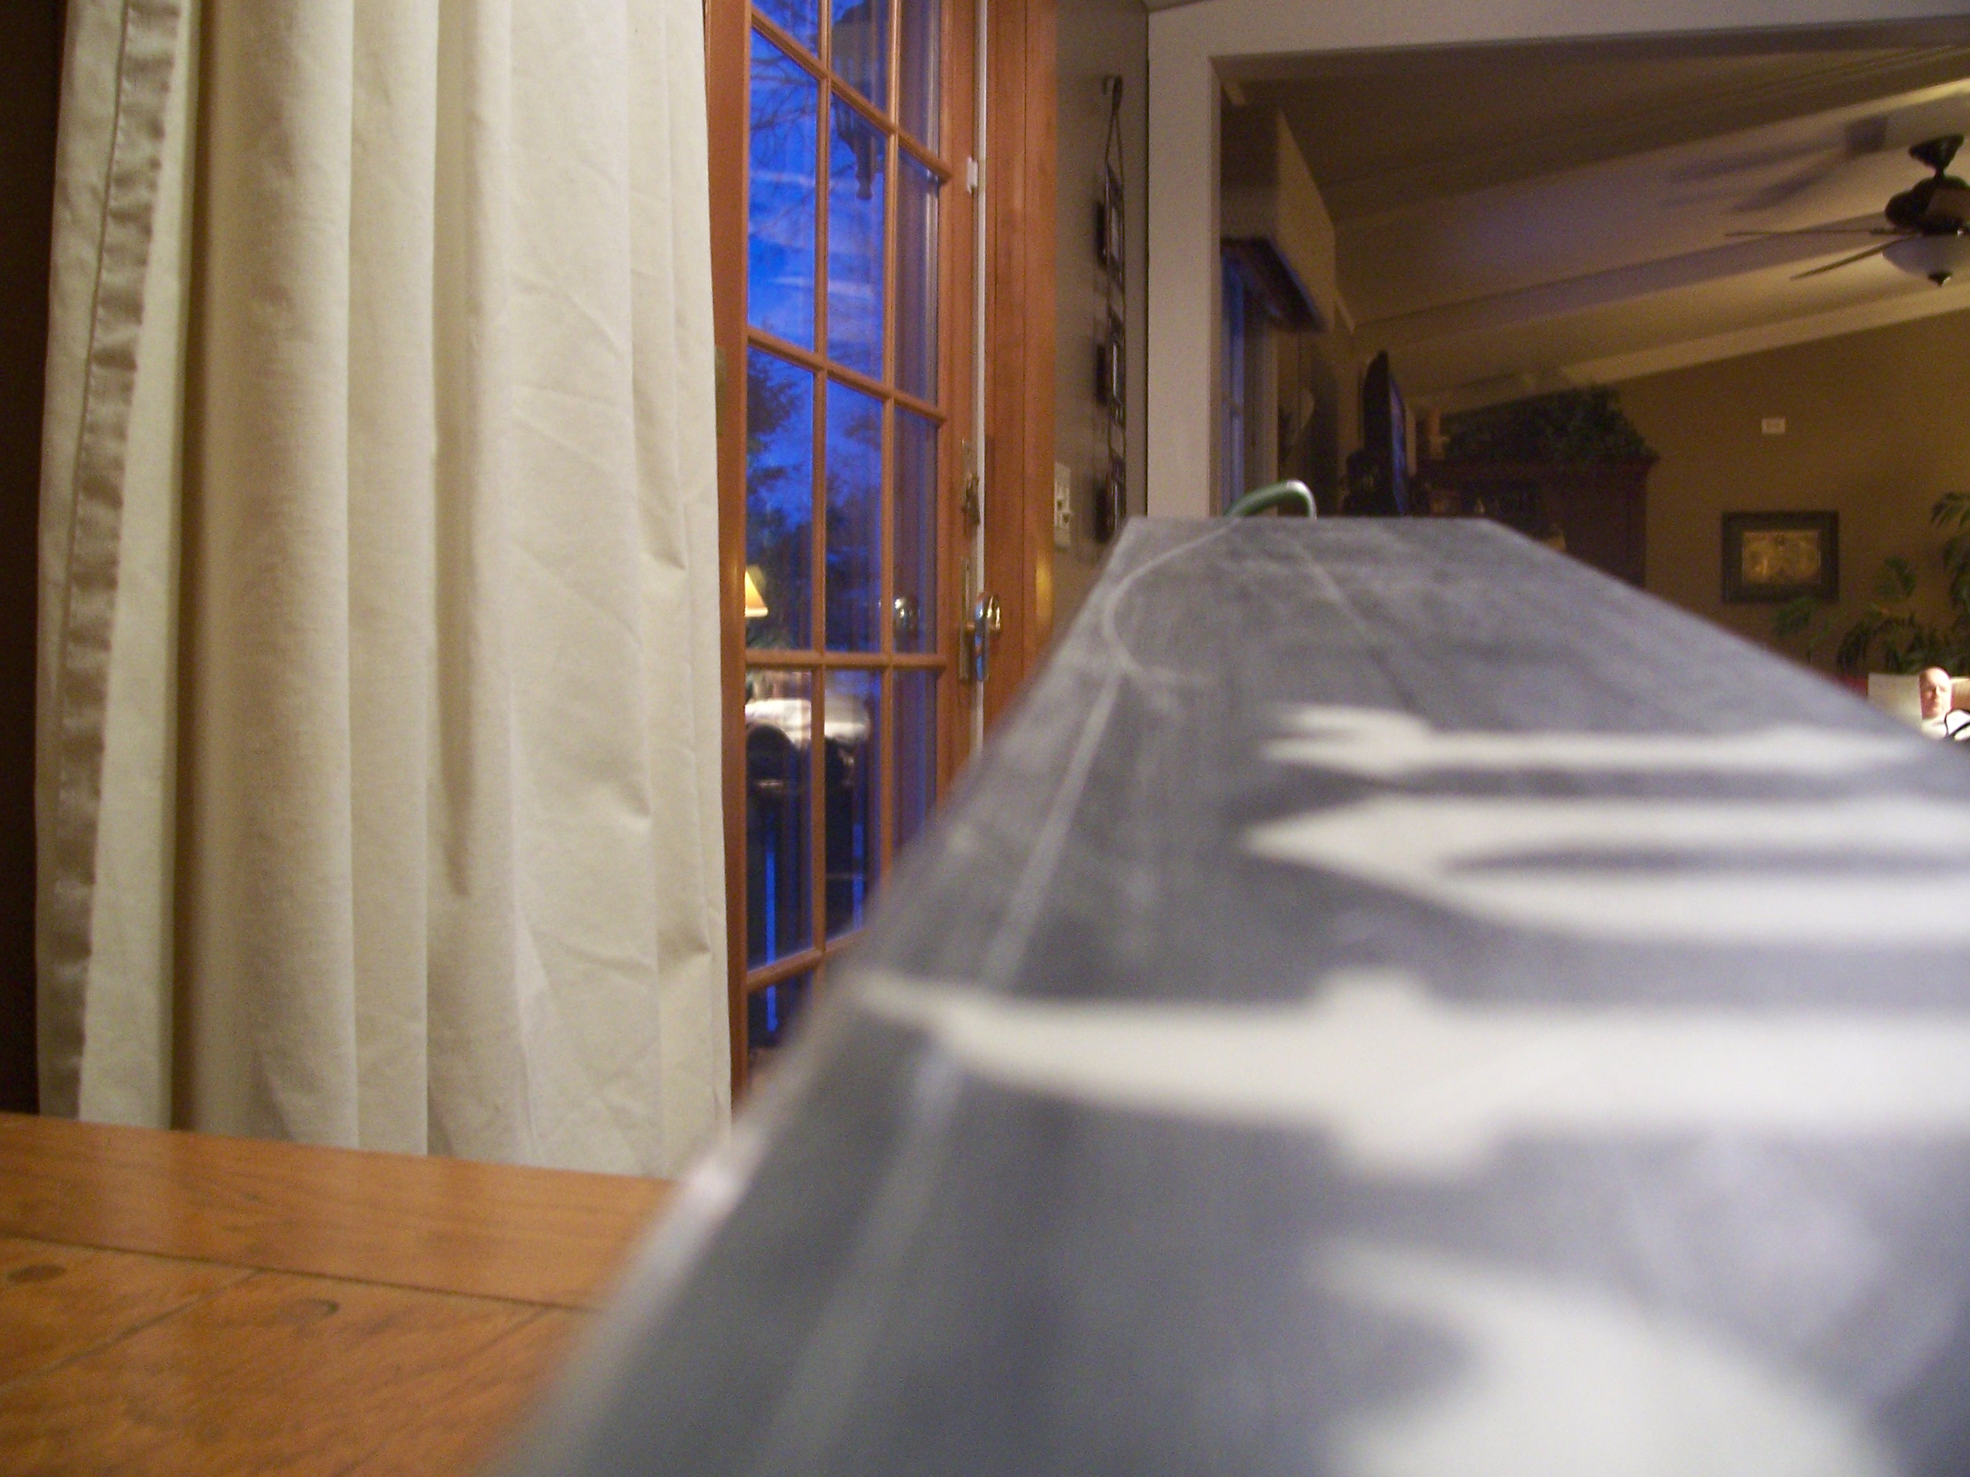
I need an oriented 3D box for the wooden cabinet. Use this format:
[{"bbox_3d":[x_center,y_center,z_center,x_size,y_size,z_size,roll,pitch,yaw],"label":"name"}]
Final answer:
[{"bbox_3d":[2.540,-0.330,8.900,1.080,1.880,0.580,1,2,16],"label":"wooden cabinet"}]

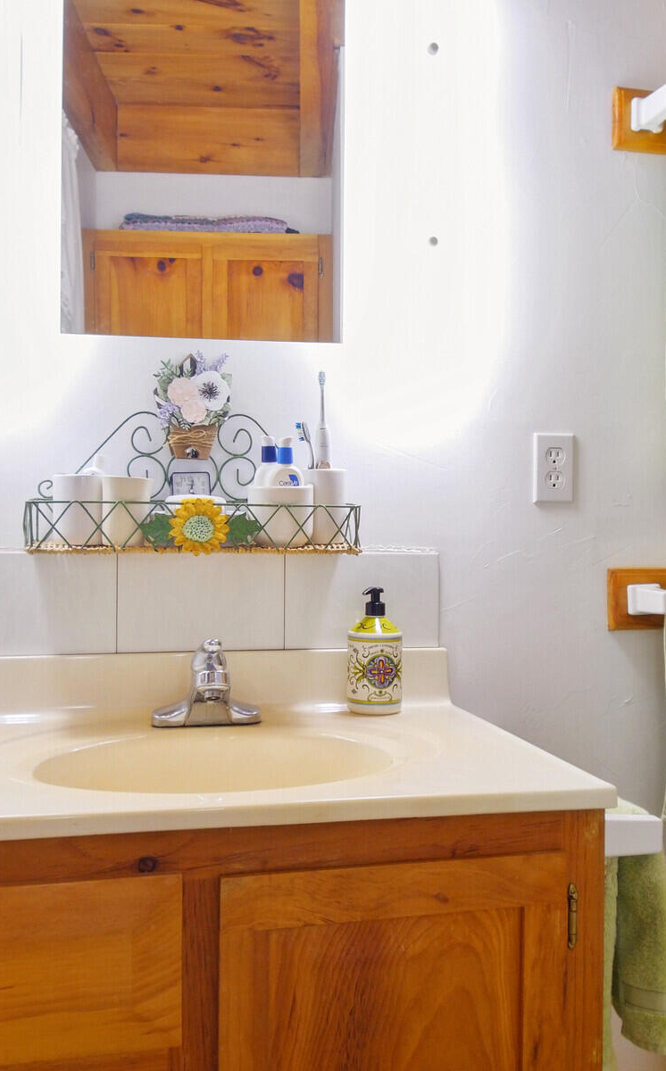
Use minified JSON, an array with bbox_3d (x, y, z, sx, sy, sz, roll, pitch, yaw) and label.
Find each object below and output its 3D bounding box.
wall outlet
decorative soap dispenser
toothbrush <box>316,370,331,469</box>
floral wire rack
[{"bbox_3d":[0.367,-0.111,1.503,0.071,0.115,0.008,0,0,-13],"label":"wall outlet"},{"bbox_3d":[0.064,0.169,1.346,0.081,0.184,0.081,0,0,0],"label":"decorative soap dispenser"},{"bbox_3d":[-0.014,-0.129,1.358,0.022,0.232,0.027,-1,3,-6],"label":"toothbrush"},{"bbox_3d":[-0.197,-0.079,1.321,0.468,0.211,0.113,0,0,-13],"label":"floral wire rack"}]

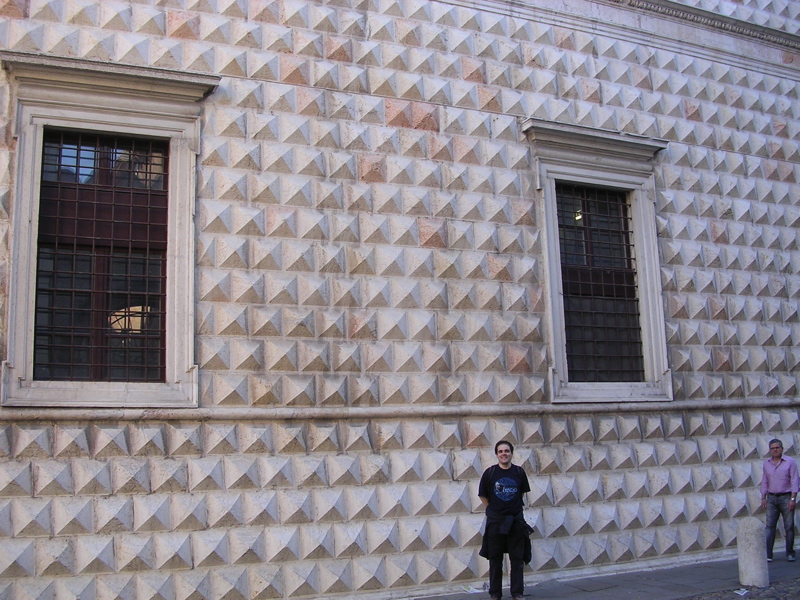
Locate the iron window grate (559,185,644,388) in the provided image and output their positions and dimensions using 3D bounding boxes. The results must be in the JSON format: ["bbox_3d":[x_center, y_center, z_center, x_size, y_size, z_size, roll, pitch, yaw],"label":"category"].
[{"bbox_3d":[2.724,-0.215,12.089,1.345,2.710,0.200,3,-11,-25],"label":"iron window grate"}]

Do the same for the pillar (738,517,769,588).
[{"bbox_3d":[4.086,2.901,10.150,0.305,0.765,0.305,3,-11,-25],"label":"pillar"}]

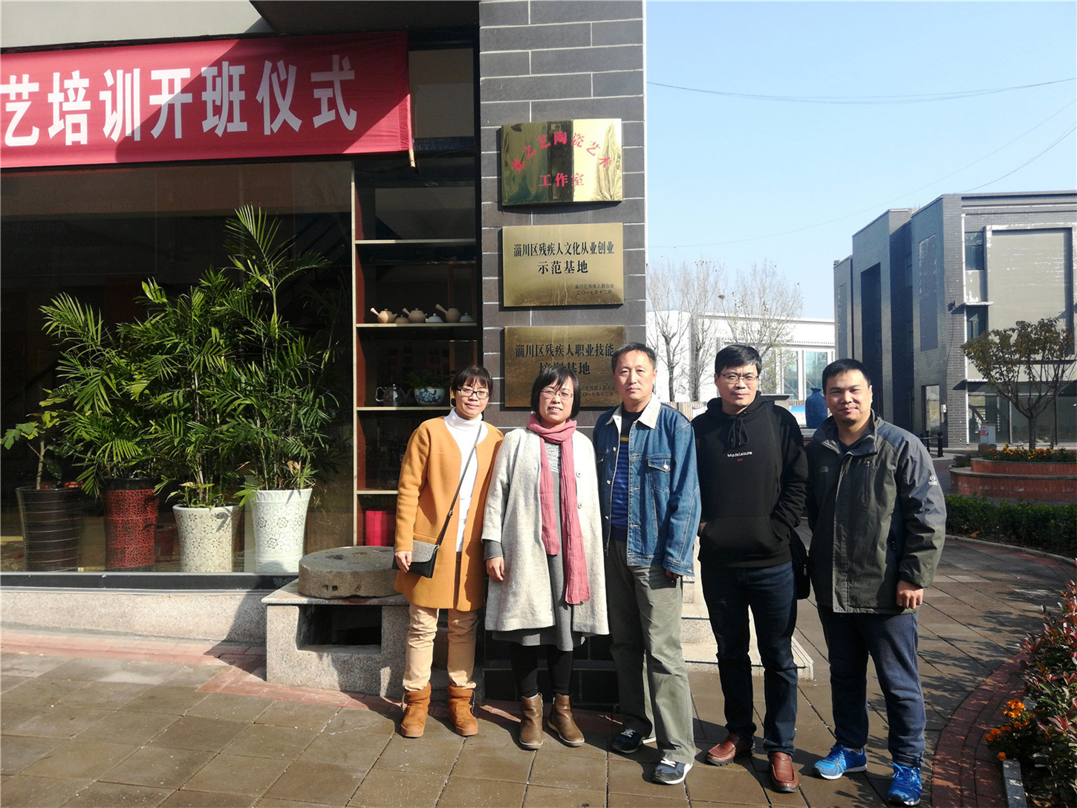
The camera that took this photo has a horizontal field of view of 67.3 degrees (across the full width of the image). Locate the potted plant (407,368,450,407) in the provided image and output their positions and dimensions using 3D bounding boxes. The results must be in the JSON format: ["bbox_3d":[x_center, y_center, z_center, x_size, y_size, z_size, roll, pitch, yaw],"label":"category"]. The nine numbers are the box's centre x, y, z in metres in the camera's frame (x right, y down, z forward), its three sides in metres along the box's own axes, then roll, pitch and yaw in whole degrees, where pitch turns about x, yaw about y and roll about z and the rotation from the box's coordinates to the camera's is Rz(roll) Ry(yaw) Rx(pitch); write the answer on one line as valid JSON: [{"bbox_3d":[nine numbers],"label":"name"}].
[{"bbox_3d":[-0.631,-0.091,4.631,0.240,0.220,0.210,-1,-1,5],"label":"potted plant"}]

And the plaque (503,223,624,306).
[{"bbox_3d":[0.124,-0.687,4.015,0.600,0.400,0.025,-1,-1,5],"label":"plaque"}]

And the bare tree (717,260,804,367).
[{"bbox_3d":[9.671,-2.095,35.311,4.000,8.345,4.000,-1,-1,5],"label":"bare tree"}]

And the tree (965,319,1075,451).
[{"bbox_3d":[9.037,-0.356,15.200,2.150,2.580,2.100,-1,-1,5],"label":"tree"}]

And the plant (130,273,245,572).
[{"bbox_3d":[-2.128,0.085,4.947,0.660,1.768,0.610,-1,-1,5],"label":"plant"}]

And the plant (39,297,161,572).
[{"bbox_3d":[-2.762,0.188,5.100,0.770,1.800,0.720,-1,-1,5],"label":"plant"}]

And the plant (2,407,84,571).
[{"bbox_3d":[-3.144,0.547,5.130,0.520,1.060,0.480,-1,-1,5],"label":"plant"}]

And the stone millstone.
[{"bbox_3d":[-1.000,0.915,4.370,0.585,0.145,0.585,-1,-1,5],"label":"stone millstone"}]

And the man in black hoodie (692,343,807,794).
[{"bbox_3d":[0.868,0.615,3.330,0.490,1.730,0.380,-1,-1,22],"label":"man in black hoodie"}]

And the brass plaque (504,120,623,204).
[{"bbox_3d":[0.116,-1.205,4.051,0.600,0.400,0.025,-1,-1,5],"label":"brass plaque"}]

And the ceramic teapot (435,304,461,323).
[{"bbox_3d":[-0.515,-0.510,4.626,0.147,0.121,0.095,-1,-1,5],"label":"ceramic teapot"}]

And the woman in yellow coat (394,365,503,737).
[{"bbox_3d":[-0.396,0.623,3.592,0.500,1.590,0.350,-1,-1,-6],"label":"woman in yellow coat"}]

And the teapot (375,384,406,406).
[{"bbox_3d":[-0.837,-0.046,4.648,0.195,0.130,0.130,-1,-1,5],"label":"teapot"}]

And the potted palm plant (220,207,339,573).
[{"bbox_3d":[-1.611,-0.076,5.020,0.740,2.320,0.700,-1,-1,5],"label":"potted palm plant"}]

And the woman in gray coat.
[{"bbox_3d":[0.031,0.635,3.533,0.540,1.605,0.350,-1,-1,-6],"label":"woman in gray coat"}]

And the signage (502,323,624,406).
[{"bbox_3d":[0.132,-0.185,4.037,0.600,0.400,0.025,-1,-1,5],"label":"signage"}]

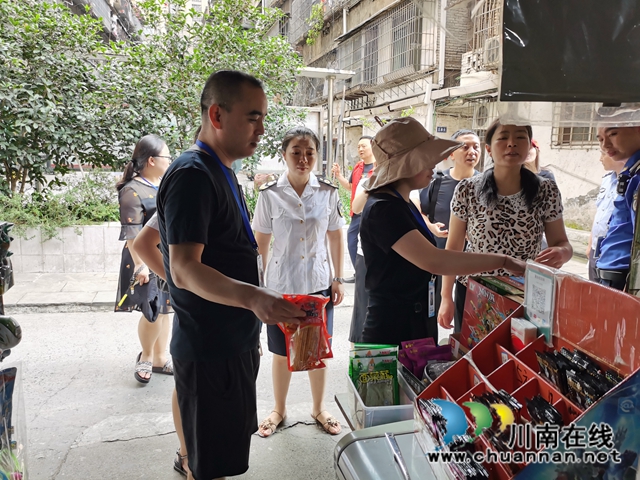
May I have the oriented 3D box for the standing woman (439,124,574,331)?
[{"bbox_3d":[0.790,0.287,2.214,0.560,1.640,0.360,2,8,12],"label":"standing woman"}]

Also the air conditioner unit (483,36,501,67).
[{"bbox_3d":[3.527,-3.620,9.479,0.300,0.540,0.800,-3,9,-22],"label":"air conditioner unit"}]

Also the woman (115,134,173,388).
[{"bbox_3d":[-1.110,0.138,3.354,0.370,1.610,0.470,5,10,32],"label":"woman"}]

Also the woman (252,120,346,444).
[{"bbox_3d":[-0.110,0.242,2.631,0.480,1.610,0.310,0,8,-2],"label":"woman"}]

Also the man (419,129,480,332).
[{"bbox_3d":[0.980,0.086,3.468,0.520,1.680,0.380,-5,9,-30],"label":"man"}]

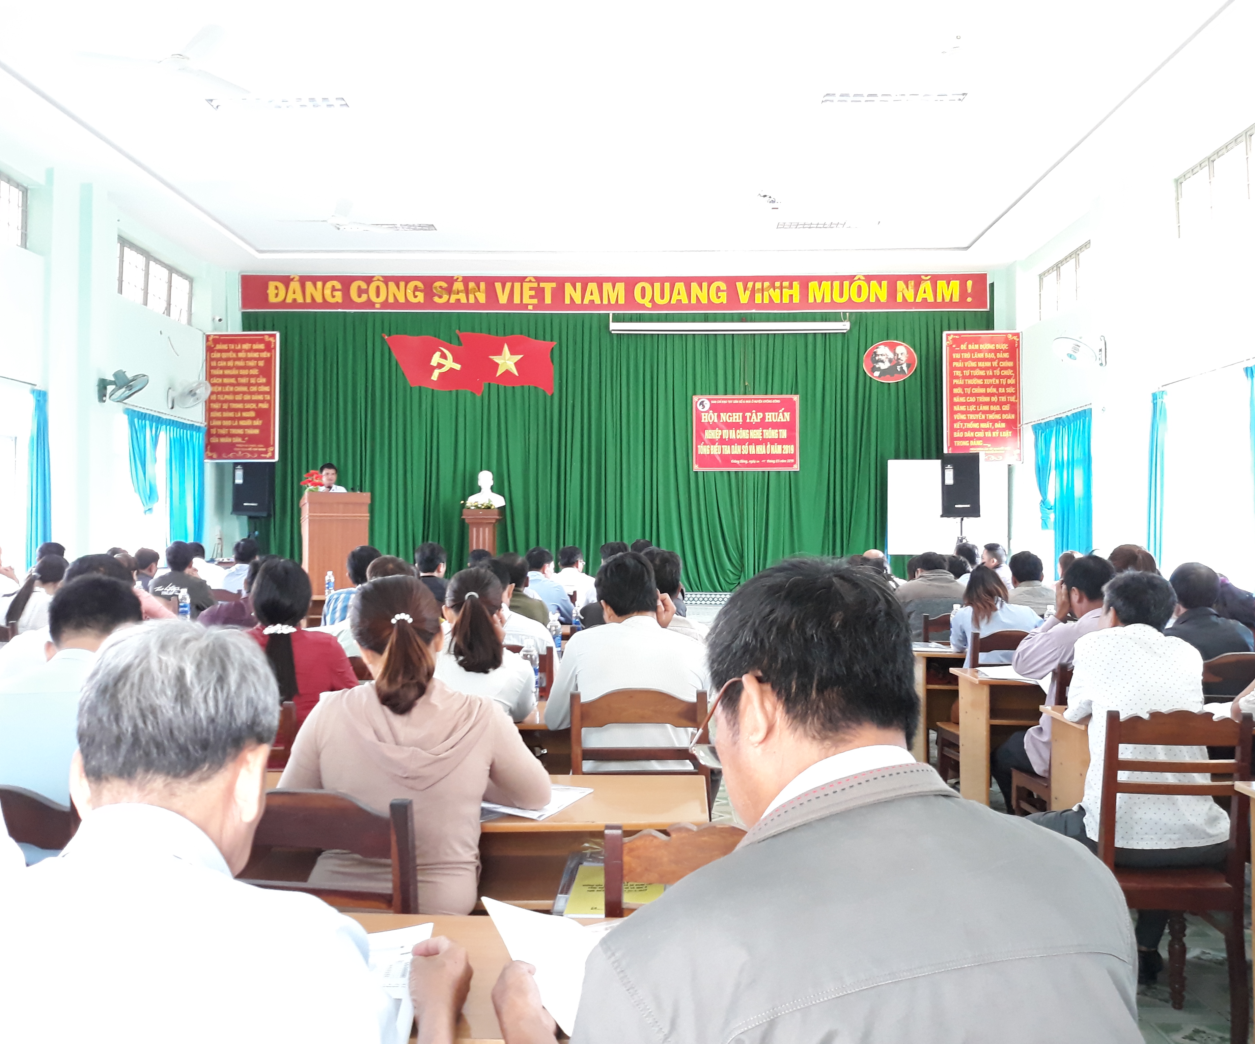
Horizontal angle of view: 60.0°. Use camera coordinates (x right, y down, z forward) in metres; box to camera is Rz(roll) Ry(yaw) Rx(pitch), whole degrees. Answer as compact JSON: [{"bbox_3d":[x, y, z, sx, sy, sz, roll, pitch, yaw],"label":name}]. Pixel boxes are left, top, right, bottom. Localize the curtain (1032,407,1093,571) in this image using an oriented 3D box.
[{"bbox_3d":[4.200,-0.177,10.580,0.140,1.650,1.500,0,-1,2],"label":"curtain"}]

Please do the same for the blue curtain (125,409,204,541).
[{"bbox_3d":[-4.410,-0.177,10.520,0.140,1.650,1.620,0,-1,2],"label":"blue curtain"}]

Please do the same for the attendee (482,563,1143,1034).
[{"bbox_3d":[0.160,0.681,1.060,0.580,1.280,0.680,0,-1,-10],"label":"attendee"}]

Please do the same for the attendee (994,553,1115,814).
[{"bbox_3d":[1.660,0.770,4.150,0.490,1.270,0.750,0,-1,-5],"label":"attendee"}]

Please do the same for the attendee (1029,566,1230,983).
[{"bbox_3d":[1.380,0.765,3.080,0.520,1.250,0.680,0,-1,-15],"label":"attendee"}]

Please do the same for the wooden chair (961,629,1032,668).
[{"bbox_3d":[1.760,0.964,5.120,0.420,0.920,0.450,0,-1,2],"label":"wooden chair"}]

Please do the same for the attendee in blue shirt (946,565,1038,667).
[{"bbox_3d":[1.580,0.775,4.740,0.440,1.170,0.650,0,-1,2],"label":"attendee in blue shirt"}]

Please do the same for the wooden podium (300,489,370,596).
[{"bbox_3d":[-2.980,0.311,11.100,0.670,1.200,0.500,0,-1,-21],"label":"wooden podium"}]

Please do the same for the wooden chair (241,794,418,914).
[{"bbox_3d":[-0.494,0.919,2.020,0.420,0.920,0.450,0,-1,15],"label":"wooden chair"}]

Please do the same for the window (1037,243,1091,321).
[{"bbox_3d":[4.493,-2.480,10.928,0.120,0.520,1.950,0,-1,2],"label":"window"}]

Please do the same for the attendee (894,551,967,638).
[{"bbox_3d":[1.630,0.766,5.780,0.480,1.210,0.660,0,-1,2],"label":"attendee"}]

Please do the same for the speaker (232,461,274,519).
[{"bbox_3d":[-4.387,-0.434,12.750,0.430,0.730,0.410,0,-1,2],"label":"speaker"}]

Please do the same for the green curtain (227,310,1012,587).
[{"bbox_3d":[-0.112,-1.017,13.100,9.100,3.700,0.200,0,-1,1],"label":"green curtain"}]

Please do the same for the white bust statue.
[{"bbox_3d":[-1.480,-0.345,11.400,0.400,0.410,0.240,0,-1,2],"label":"white bust statue"}]

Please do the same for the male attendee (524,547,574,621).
[{"bbox_3d":[-0.564,0.815,7.638,0.500,1.270,0.750,0,-1,7],"label":"male attendee"}]

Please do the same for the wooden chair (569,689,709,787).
[{"bbox_3d":[0.037,0.889,3.030,0.400,0.905,0.440,0,-1,2],"label":"wooden chair"}]

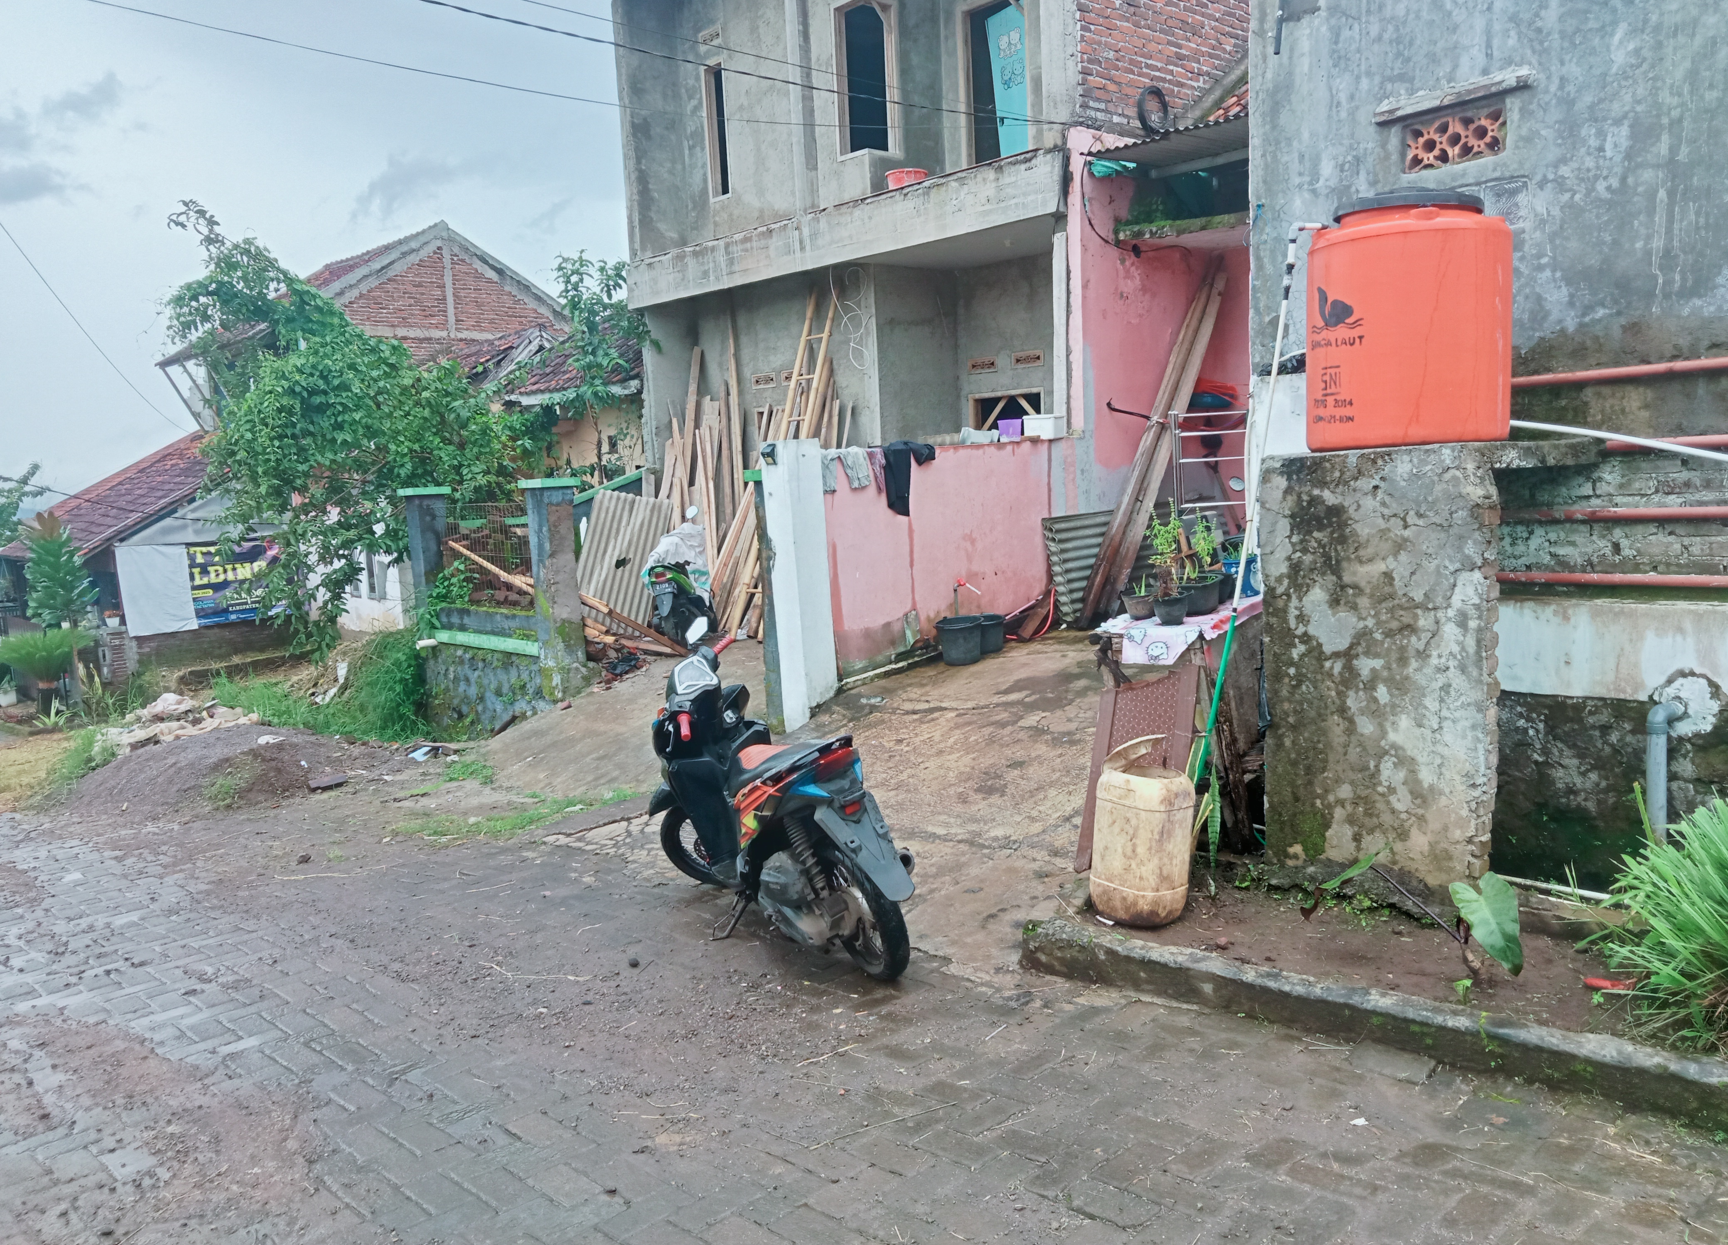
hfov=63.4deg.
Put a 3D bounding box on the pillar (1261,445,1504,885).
[{"bbox_3d":[1.641,0.134,4.418,0.140,1.320,0.715,-7,7,-40],"label":"pillar"}]

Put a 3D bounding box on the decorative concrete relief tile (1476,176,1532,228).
[{"bbox_3d":[2.487,-1.628,5.410,0.080,0.190,0.190,-7,7,-38],"label":"decorative concrete relief tile"}]

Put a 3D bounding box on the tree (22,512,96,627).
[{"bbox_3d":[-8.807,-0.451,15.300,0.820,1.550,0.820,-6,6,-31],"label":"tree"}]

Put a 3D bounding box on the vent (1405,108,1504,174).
[{"bbox_3d":[2.343,-1.914,5.551,0.090,0.200,0.400,-7,7,-38],"label":"vent"}]

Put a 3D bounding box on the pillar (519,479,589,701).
[{"bbox_3d":[-2.196,-0.226,9.950,0.300,1.580,0.300,-7,7,-41],"label":"pillar"}]

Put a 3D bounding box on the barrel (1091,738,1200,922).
[{"bbox_3d":[0.854,0.627,4.260,0.300,0.550,0.270,1,6,11],"label":"barrel"}]

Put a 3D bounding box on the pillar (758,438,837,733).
[{"bbox_3d":[-0.357,-0.211,7.950,0.210,1.660,0.270,-7,7,-41],"label":"pillar"}]

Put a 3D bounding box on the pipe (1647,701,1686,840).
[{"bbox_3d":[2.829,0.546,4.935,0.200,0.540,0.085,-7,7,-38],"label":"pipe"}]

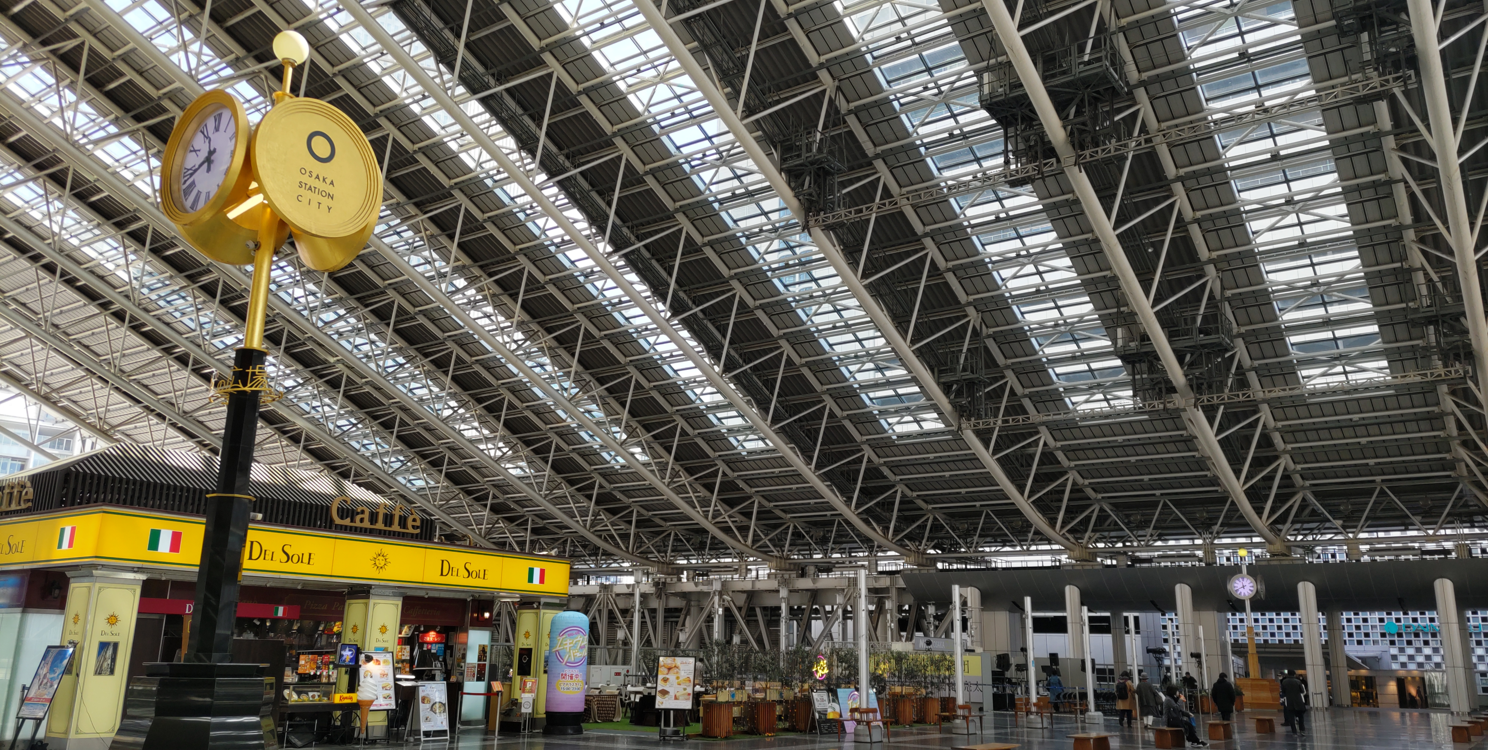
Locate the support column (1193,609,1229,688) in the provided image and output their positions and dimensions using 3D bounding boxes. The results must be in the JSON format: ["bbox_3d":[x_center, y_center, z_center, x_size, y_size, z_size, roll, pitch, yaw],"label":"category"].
[{"bbox_3d":[26.988,16.400,64.928,2.000,5.103,2.200,-9,-18,34],"label":"support column"}]

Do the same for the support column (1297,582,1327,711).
[{"bbox_3d":[26.184,12.466,51.469,0.740,5.740,0.740,-9,-18,34],"label":"support column"}]

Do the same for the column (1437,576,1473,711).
[{"bbox_3d":[34.132,13.088,53.918,0.900,6.290,0.900,-9,-18,34],"label":"column"}]

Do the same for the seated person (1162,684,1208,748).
[{"bbox_3d":[9.670,7.450,24.463,0.880,1.280,0.580,-9,-18,34],"label":"seated person"}]

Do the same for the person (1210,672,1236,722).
[{"bbox_3d":[13.196,9.051,30.807,0.560,1.611,0.360,-7,-17,30],"label":"person"}]

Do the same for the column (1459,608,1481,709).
[{"bbox_3d":[35.229,13.926,54.645,0.740,4.860,0.740,-9,-18,34],"label":"column"}]

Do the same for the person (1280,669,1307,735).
[{"bbox_3d":[14.726,8.760,29.929,0.580,1.680,0.400,-6,-16,25],"label":"person"}]

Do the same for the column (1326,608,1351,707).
[{"bbox_3d":[30.739,14.624,57.697,0.740,4.860,0.740,-9,-18,34],"label":"column"}]

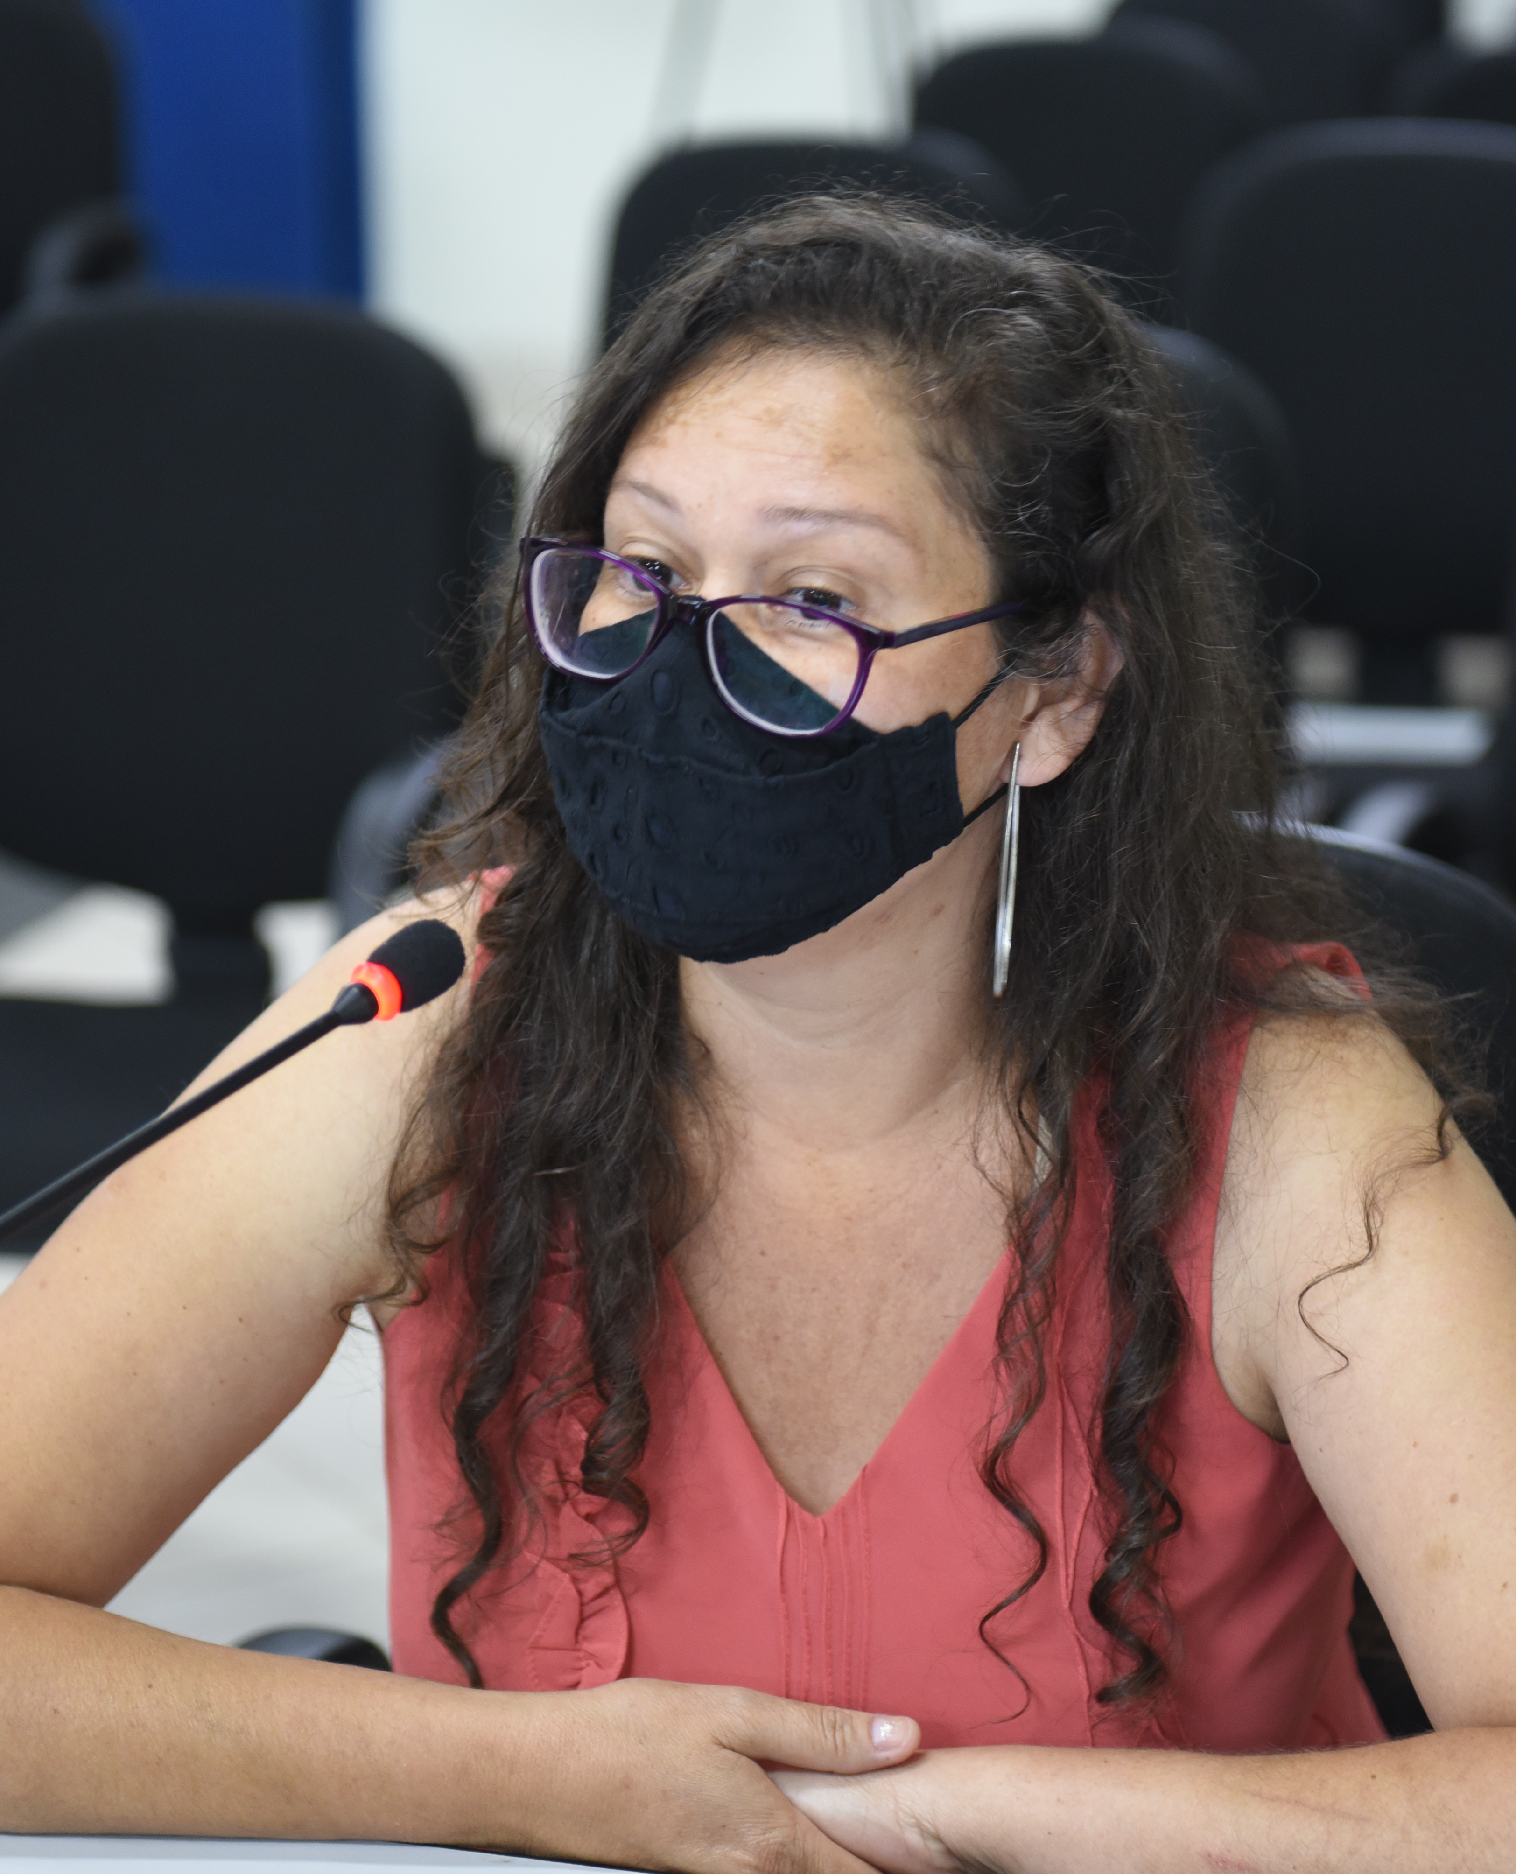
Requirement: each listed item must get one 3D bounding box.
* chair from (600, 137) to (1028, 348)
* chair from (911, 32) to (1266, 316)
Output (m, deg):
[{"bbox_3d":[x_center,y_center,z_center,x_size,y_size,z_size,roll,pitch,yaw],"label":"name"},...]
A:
[{"bbox_3d":[-0.013,-0.282,4.876,0.600,0.930,0.620,4,15,15],"label":"chair"},{"bbox_3d":[0.332,-0.580,6.021,0.600,0.930,0.620,4,15,15],"label":"chair"}]

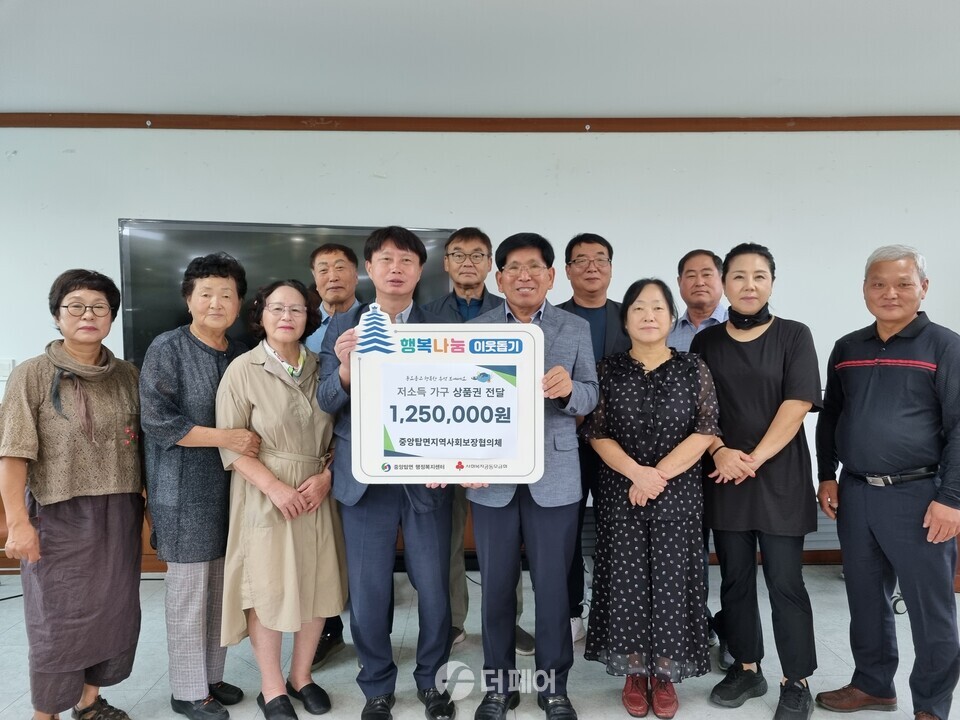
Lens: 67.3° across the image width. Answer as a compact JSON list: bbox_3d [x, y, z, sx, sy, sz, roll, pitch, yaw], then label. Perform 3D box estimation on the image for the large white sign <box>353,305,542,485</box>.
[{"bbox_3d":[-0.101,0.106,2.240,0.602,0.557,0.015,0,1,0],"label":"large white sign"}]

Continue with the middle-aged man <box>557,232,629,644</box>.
[{"bbox_3d":[0.470,0.333,3.054,0.500,1.742,0.320,0,1,7],"label":"middle-aged man"}]

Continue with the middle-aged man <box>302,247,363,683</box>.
[{"bbox_3d":[-0.590,0.363,3.005,0.500,1.701,0.320,-1,1,-9],"label":"middle-aged man"}]

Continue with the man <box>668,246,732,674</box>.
[{"bbox_3d":[0.937,0.369,3.005,0.500,1.664,0.320,0,1,12],"label":"man"}]

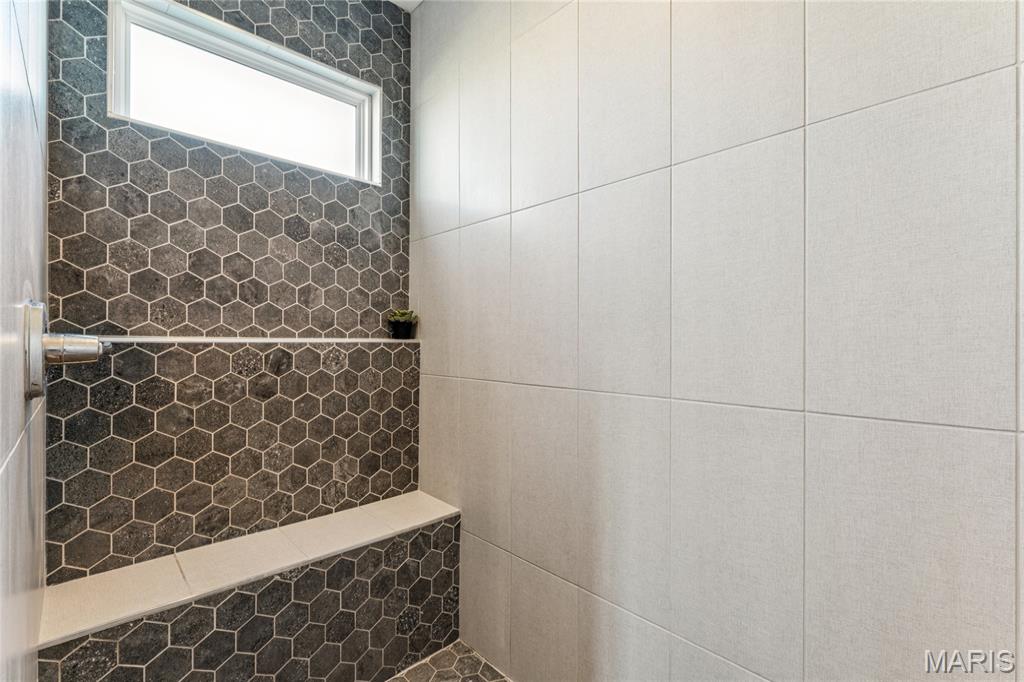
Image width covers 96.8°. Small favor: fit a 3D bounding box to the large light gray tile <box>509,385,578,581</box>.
[{"bbox_3d":[0.109,0.458,1.530,0.018,0.610,0.302,0,0,-44],"label":"large light gray tile"}]

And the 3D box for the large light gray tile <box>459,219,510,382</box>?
[{"bbox_3d":[-0.101,-0.154,1.749,0.018,0.610,0.302,0,0,-44],"label":"large light gray tile"}]

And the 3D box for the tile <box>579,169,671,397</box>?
[{"bbox_3d":[0.320,-0.154,1.310,0.018,0.610,0.302,0,0,-44],"label":"tile"}]

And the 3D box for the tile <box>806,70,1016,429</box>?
[{"bbox_3d":[0.740,-0.154,0.872,0.018,0.610,0.302,0,0,-44],"label":"tile"}]

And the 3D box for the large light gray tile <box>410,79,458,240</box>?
[{"bbox_3d":[-0.327,-0.765,1.985,0.018,0.610,0.347,0,0,-44],"label":"large light gray tile"}]

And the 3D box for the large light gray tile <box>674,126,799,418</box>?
[{"bbox_3d":[0.530,-0.154,1.091,0.018,0.610,0.302,0,0,-44],"label":"large light gray tile"}]

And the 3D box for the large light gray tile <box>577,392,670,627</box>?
[{"bbox_3d":[0.320,0.458,1.310,0.018,0.610,0.302,0,0,-44],"label":"large light gray tile"}]

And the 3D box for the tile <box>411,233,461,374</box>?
[{"bbox_3d":[-0.327,-0.154,1.985,0.018,0.610,0.347,0,0,-44],"label":"tile"}]

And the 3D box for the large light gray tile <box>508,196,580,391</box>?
[{"bbox_3d":[0.109,-0.154,1.530,0.018,0.610,0.302,0,0,-44],"label":"large light gray tile"}]

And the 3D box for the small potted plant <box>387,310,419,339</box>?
[{"bbox_3d":[-0.496,-0.073,2.041,0.122,0.131,0.122,0,0,-44],"label":"small potted plant"}]

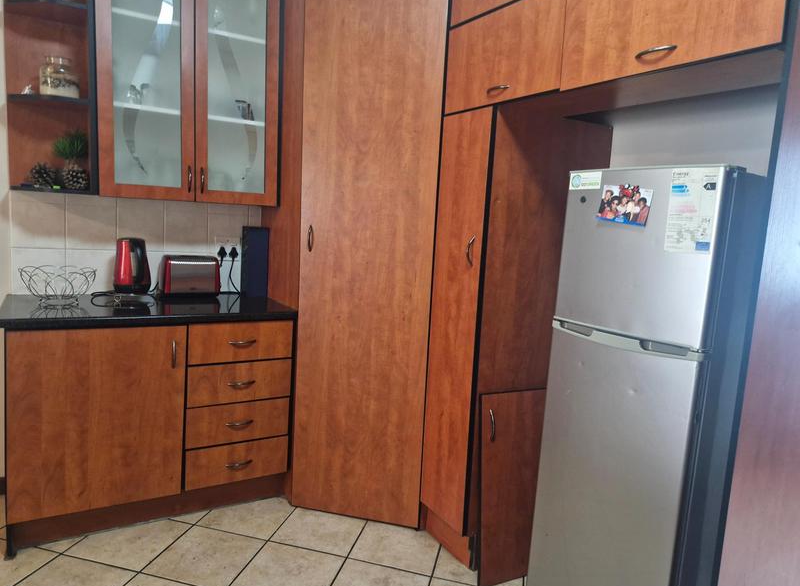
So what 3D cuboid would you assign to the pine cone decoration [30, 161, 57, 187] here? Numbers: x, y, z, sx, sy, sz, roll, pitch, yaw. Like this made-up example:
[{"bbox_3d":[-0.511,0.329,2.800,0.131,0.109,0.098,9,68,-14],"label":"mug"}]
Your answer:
[{"bbox_3d":[-1.514,-0.501,2.258,0.092,0.100,0.092,-1,8,-31],"label":"pine cone decoration"}]

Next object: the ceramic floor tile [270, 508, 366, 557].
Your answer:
[{"bbox_3d":[-0.331,1.013,2.281,0.333,0.010,0.320,5,7,14],"label":"ceramic floor tile"}]

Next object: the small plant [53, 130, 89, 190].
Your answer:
[{"bbox_3d":[-1.409,-0.572,2.275,0.125,0.250,0.125,-1,8,-31],"label":"small plant"}]

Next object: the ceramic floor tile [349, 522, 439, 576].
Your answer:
[{"bbox_3d":[-0.004,1.042,2.201,0.333,0.010,0.320,5,7,14],"label":"ceramic floor tile"}]

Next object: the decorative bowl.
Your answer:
[{"bbox_3d":[-1.469,-0.033,2.285,0.280,0.148,0.280,-1,8,-31],"label":"decorative bowl"}]

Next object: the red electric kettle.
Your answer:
[{"bbox_3d":[-1.251,-0.121,2.480,0.190,0.265,0.155,9,9,41],"label":"red electric kettle"}]

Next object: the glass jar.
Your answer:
[{"bbox_3d":[-1.423,-0.903,2.222,0.140,0.167,0.140,-1,8,-31],"label":"glass jar"}]

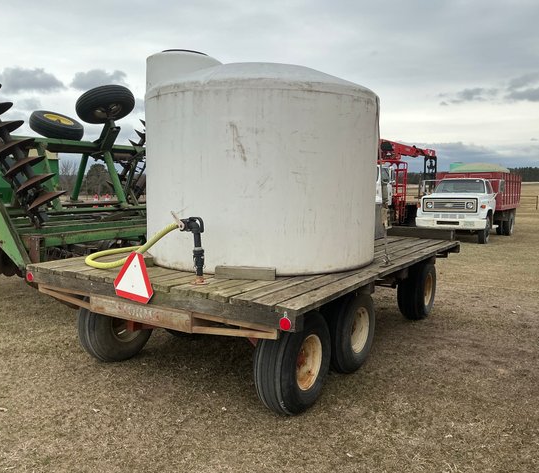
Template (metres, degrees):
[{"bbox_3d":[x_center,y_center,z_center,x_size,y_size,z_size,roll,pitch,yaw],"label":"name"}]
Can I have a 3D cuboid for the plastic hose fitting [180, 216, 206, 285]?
[{"bbox_3d":[-0.611,0.101,3.985,0.240,0.530,0.130,3,7,21],"label":"plastic hose fitting"}]

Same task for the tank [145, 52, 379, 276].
[{"bbox_3d":[-0.067,-0.755,5.344,2.351,1.930,2.351,0,6,0],"label":"tank"}]

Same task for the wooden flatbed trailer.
[{"bbox_3d":[0.155,0.564,5.802,2.852,0.790,4.351,5,8,33],"label":"wooden flatbed trailer"}]

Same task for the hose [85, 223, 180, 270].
[{"bbox_3d":[-1.124,0.045,4.680,1.360,0.460,0.660,5,8,33],"label":"hose"}]

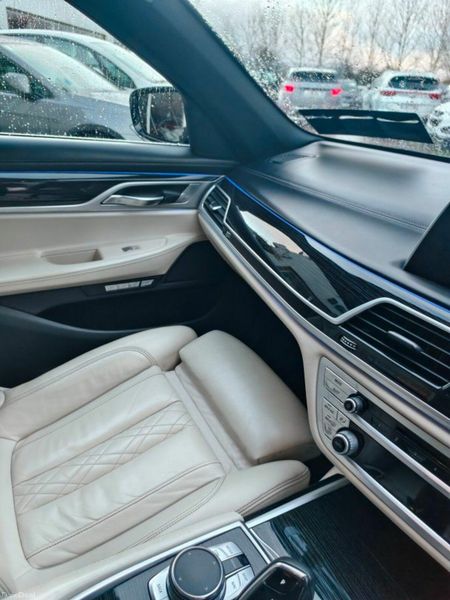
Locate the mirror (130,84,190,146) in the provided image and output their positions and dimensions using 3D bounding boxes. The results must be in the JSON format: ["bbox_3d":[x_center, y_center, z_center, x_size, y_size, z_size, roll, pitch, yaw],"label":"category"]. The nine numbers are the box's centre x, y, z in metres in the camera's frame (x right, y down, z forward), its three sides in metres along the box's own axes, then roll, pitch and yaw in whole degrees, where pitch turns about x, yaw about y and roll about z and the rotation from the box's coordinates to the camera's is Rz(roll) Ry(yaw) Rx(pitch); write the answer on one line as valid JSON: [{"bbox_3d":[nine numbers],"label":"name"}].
[{"bbox_3d":[-0.149,-0.532,1.155,0.235,0.158,0.125,21,34,31],"label":"mirror"}]

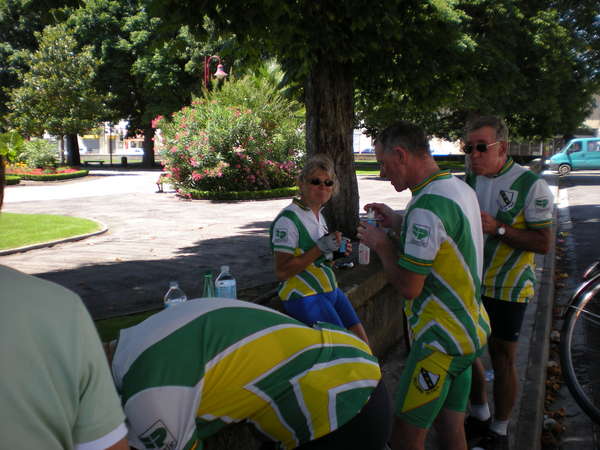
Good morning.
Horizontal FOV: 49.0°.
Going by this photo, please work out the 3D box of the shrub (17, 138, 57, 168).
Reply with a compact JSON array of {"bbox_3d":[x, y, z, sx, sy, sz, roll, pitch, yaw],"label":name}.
[{"bbox_3d":[-11.087,-2.936,27.846,1.750,1.429,1.600,0,6,0],"label":"shrub"}]

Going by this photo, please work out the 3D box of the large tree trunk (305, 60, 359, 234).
[{"bbox_3d":[0.323,-0.809,6.651,0.520,1.907,0.500,0,6,0],"label":"large tree trunk"}]

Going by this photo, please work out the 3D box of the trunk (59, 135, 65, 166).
[{"bbox_3d":[-15.152,-4.755,41.730,0.380,2.089,0.380,0,6,0],"label":"trunk"}]

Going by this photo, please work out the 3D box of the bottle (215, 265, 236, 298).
[{"bbox_3d":[-0.319,0.328,2.855,0.088,0.310,0.088,0,6,0],"label":"bottle"}]

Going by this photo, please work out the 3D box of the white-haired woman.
[{"bbox_3d":[0.130,0.318,3.508,0.680,1.380,0.520,5,8,38],"label":"white-haired woman"}]

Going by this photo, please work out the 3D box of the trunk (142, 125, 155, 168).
[{"bbox_3d":[-9.055,-4.769,39.212,0.680,2.802,0.680,0,6,0],"label":"trunk"}]

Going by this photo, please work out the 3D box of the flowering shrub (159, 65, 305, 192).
[{"bbox_3d":[-1.546,-2.180,15.151,3.250,2.961,2.900,0,6,0],"label":"flowering shrub"}]

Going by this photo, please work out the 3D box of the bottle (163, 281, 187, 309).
[{"bbox_3d":[-0.515,0.387,2.731,0.088,0.310,0.088,0,6,0],"label":"bottle"}]

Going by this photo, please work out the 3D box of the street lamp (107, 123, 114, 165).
[{"bbox_3d":[-12.325,-5.376,42.666,0.450,3.098,0.450,0,6,0],"label":"street lamp"}]

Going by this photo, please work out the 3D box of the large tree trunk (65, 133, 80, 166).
[{"bbox_3d":[-14.421,-4.879,41.716,0.850,2.340,0.850,0,6,0],"label":"large tree trunk"}]

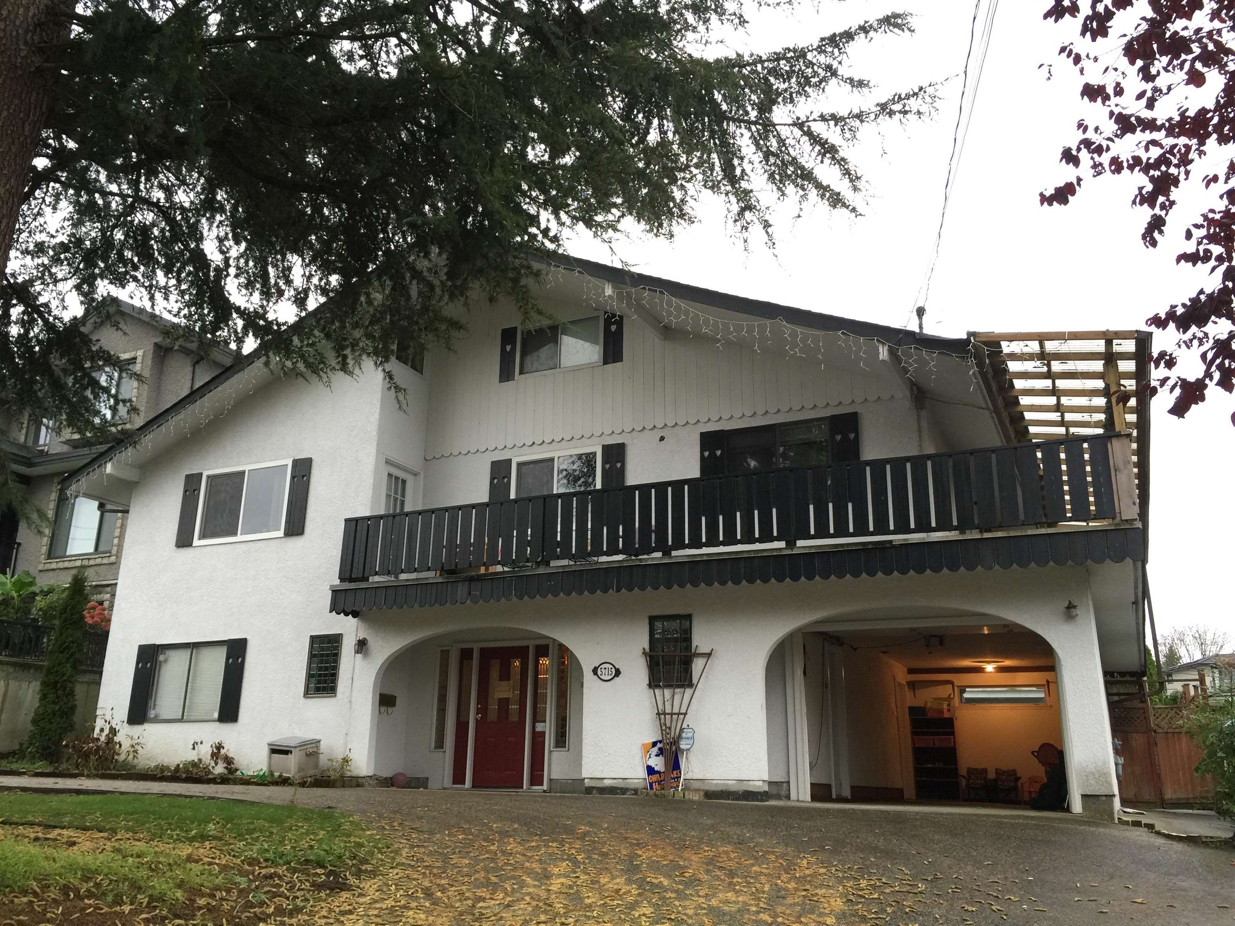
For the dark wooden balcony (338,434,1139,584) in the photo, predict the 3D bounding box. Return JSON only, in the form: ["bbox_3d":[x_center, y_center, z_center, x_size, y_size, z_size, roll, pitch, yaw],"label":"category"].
[{"bbox_3d":[0.943,0.939,13.547,10.529,1.037,1.403,-7,-18,26],"label":"dark wooden balcony"}]

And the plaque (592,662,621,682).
[{"bbox_3d":[-0.146,2.719,13.483,0.425,0.266,0.049,-7,-18,26],"label":"plaque"}]

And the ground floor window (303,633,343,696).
[{"bbox_3d":[-4.453,3.072,15.659,0.647,0.927,0.150,-7,-18,26],"label":"ground floor window"}]

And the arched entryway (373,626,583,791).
[{"bbox_3d":[-1.783,3.471,14.625,3.440,2.159,0.878,-7,-18,26],"label":"arched entryway"}]

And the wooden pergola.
[{"bbox_3d":[6.792,0.734,14.904,1.793,2.391,9.028,-7,-18,26],"label":"wooden pergola"}]

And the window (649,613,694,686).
[{"bbox_3d":[0.674,2.394,13.181,0.610,0.909,0.150,-7,-18,26],"label":"window"}]

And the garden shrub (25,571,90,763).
[{"bbox_3d":[-9.922,3.584,18.367,0.805,3.287,0.805,-7,-18,26],"label":"garden shrub"}]

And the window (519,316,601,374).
[{"bbox_3d":[-0.937,-1.892,16.711,1.524,0.843,0.150,-7,-18,26],"label":"window"}]

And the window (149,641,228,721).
[{"bbox_3d":[-7.025,3.569,16.855,1.647,1.281,0.150,-7,-18,26],"label":"window"}]

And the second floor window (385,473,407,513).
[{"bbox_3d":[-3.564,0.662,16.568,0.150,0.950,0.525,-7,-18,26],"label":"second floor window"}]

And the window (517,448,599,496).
[{"bbox_3d":[-0.948,0.441,16.036,1.516,1.213,0.150,-7,-18,26],"label":"window"}]

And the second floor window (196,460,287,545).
[{"bbox_3d":[-6.279,0.680,17.343,2.019,1.287,0.150,-7,-18,26],"label":"second floor window"}]

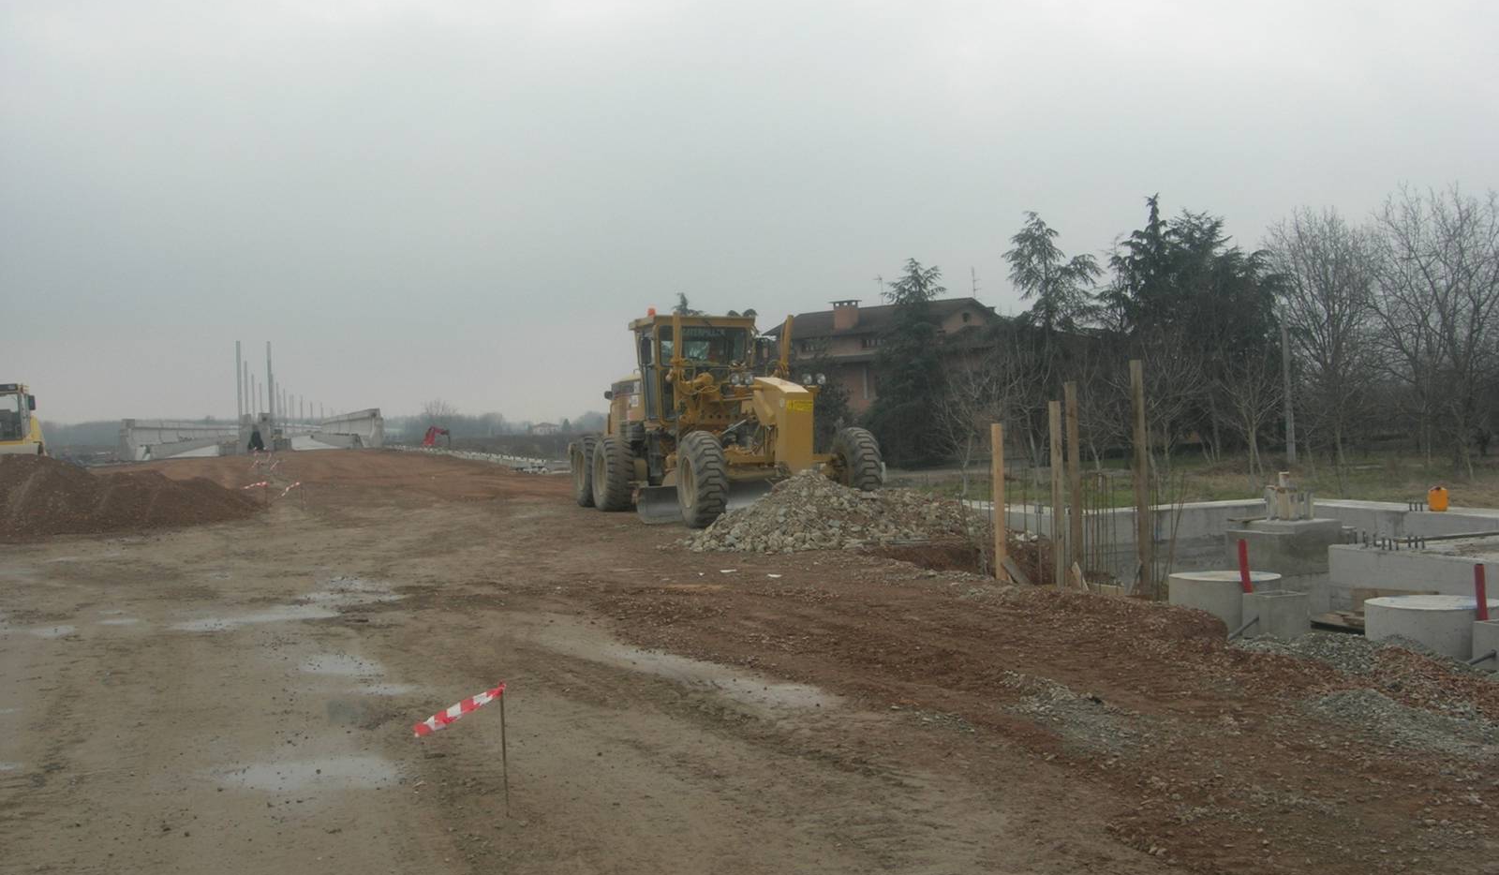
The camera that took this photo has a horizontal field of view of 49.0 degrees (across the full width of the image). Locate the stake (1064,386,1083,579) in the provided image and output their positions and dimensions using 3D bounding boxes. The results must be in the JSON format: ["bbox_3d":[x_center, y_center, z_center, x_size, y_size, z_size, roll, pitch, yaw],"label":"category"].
[{"bbox_3d":[2.957,0.422,15.000,0.100,1.860,0.060,-2,1,0],"label":"stake"}]

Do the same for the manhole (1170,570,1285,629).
[{"bbox_3d":[4.756,1.703,16.403,1.120,0.640,1.120,-1,0,16],"label":"manhole"}]

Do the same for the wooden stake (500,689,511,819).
[{"bbox_3d":[-0.982,1.261,6.600,0.018,0.530,0.018,-3,1,0],"label":"wooden stake"}]

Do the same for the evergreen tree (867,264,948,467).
[{"bbox_3d":[7.411,-3.553,78.000,3.800,9.822,3.800,-1,0,0],"label":"evergreen tree"}]

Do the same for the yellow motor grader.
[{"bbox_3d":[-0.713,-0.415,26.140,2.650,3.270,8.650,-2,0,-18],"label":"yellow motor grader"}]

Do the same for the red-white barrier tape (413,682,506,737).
[{"bbox_3d":[-1.163,1.092,6.600,0.370,0.220,0.070,-1,1,0],"label":"red-white barrier tape"}]

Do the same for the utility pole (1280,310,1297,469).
[{"bbox_3d":[19.621,-1.815,60.000,0.310,5.600,0.310,-1,0,0],"label":"utility pole"}]

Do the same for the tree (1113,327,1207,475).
[{"bbox_3d":[11.724,-1.037,47.000,2.700,4.250,2.700,-1,1,0],"label":"tree"}]

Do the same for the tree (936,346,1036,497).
[{"bbox_3d":[5.607,-0.389,39.000,2.350,3.600,2.300,-1,1,0],"label":"tree"}]

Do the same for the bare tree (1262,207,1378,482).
[{"bbox_3d":[18.369,-3.036,53.000,3.800,8.700,3.800,-1,1,0],"label":"bare tree"}]

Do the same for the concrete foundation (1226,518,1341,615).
[{"bbox_3d":[6.057,1.460,18.633,0.800,1.000,0.980,-2,1,-33],"label":"concrete foundation"}]

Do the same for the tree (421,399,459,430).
[{"bbox_3d":[-65.760,-4.110,350.000,8.200,8.200,8.200,-1,1,0],"label":"tree"}]

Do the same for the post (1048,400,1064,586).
[{"bbox_3d":[2.850,0.539,15.207,0.105,1.750,0.085,-2,0,-14],"label":"post"}]

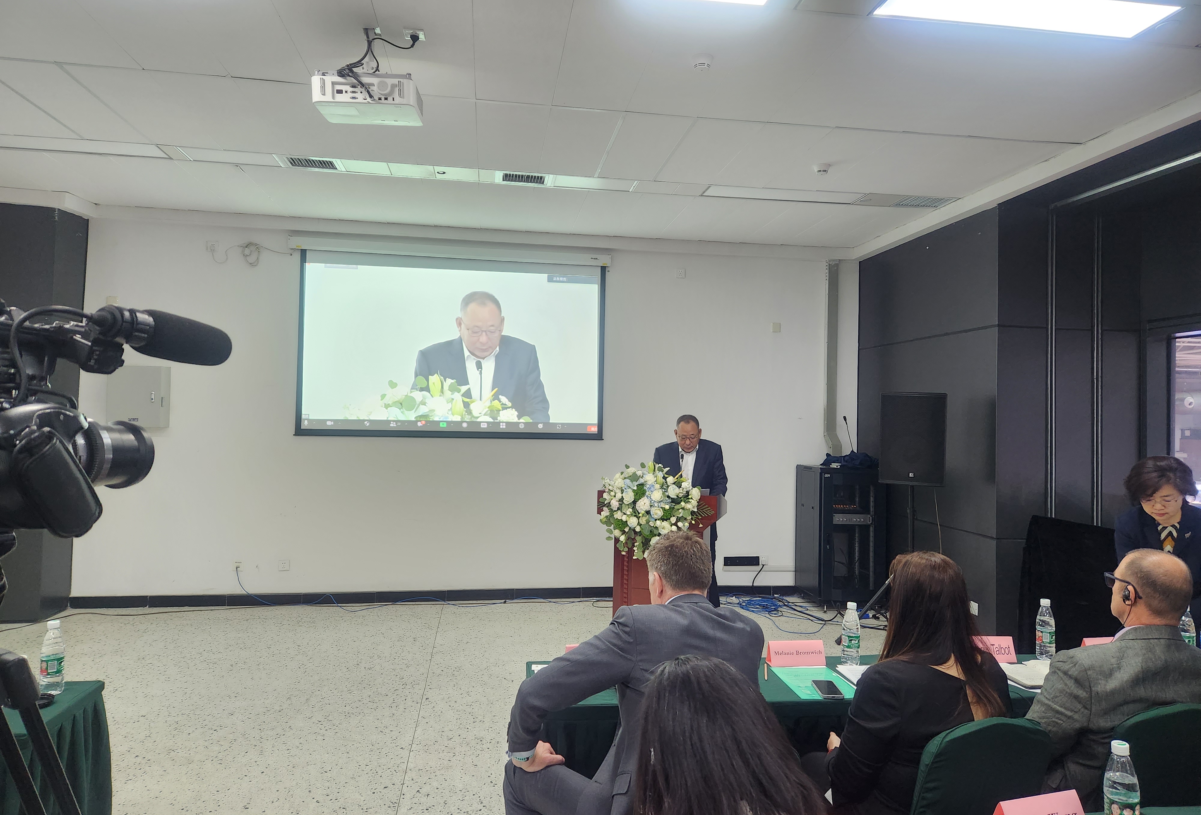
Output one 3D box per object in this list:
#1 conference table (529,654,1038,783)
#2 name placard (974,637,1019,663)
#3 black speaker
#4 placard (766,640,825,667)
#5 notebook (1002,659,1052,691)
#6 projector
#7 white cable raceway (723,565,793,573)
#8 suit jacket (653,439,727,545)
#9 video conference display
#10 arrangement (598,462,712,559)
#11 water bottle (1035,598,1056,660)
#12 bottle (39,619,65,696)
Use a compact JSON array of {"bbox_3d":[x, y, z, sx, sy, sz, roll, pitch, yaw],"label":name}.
[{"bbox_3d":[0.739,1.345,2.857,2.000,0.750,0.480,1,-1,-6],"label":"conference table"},{"bbox_3d":[1.517,0.946,3.122,0.210,0.085,0.083,1,-1,-5],"label":"name placard"},{"bbox_3d":[2.320,0.234,5.930,0.440,0.660,0.410,1,-1,22],"label":"black speaker"},{"bbox_3d":[0.740,0.927,3.020,0.211,0.085,0.074,1,-2,-8],"label":"placard"},{"bbox_3d":[1.612,0.975,2.905,0.290,0.022,0.215,1,-1,-7],"label":"notebook"},{"bbox_3d":[-0.993,-1.319,3.447,0.410,0.118,0.320,0,6,-7],"label":"projector"},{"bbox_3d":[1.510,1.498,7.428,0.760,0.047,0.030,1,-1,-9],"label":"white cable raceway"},{"bbox_3d":[0.650,0.615,5.780,0.560,0.750,0.400,1,-2,10],"label":"suit jacket"},{"bbox_3d":[-1.332,-0.546,7.319,2.770,1.650,0.060,1,-2,-8],"label":"video conference display"},{"bbox_3d":[0.354,0.666,5.150,0.710,0.600,0.420,1,-2,18],"label":"arrangement"},{"bbox_3d":[1.762,0.877,3.152,0.066,0.232,0.066,1,-1,-8],"label":"water bottle"},{"bbox_3d":[-1.737,0.793,2.534,0.065,0.230,0.065,1,-2,-8],"label":"bottle"}]

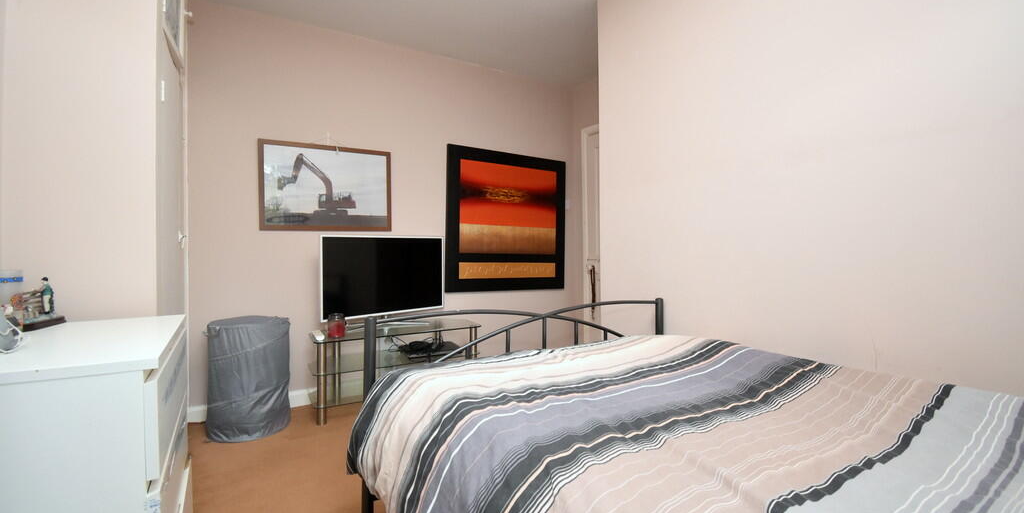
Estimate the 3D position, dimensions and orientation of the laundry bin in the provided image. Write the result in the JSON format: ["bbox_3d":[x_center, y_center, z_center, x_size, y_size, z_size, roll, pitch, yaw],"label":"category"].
[{"bbox_3d":[-1.466,0.659,2.392,0.400,0.596,0.400,0,1,-32],"label":"laundry bin"}]

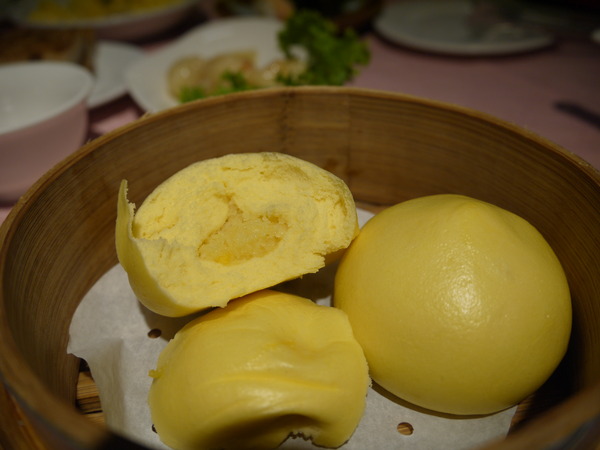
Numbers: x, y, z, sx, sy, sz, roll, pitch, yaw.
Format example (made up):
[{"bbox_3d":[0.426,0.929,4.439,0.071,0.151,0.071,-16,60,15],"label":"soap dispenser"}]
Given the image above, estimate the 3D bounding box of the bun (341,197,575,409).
[{"bbox_3d":[0.044,0.018,0.143,0.067,0.049,0.067,-1,34,0],"label":"bun"}]

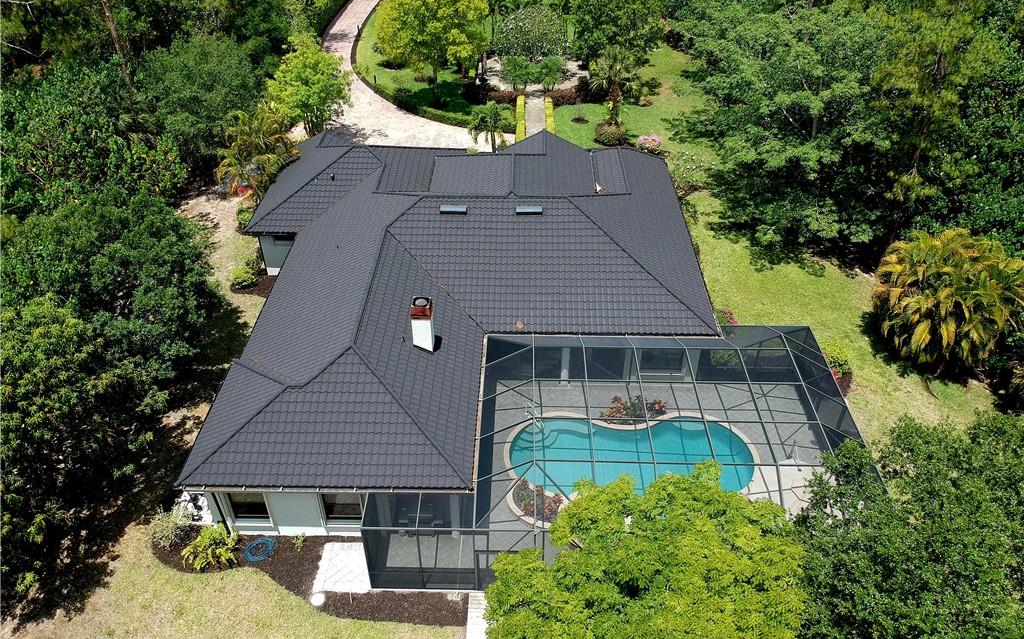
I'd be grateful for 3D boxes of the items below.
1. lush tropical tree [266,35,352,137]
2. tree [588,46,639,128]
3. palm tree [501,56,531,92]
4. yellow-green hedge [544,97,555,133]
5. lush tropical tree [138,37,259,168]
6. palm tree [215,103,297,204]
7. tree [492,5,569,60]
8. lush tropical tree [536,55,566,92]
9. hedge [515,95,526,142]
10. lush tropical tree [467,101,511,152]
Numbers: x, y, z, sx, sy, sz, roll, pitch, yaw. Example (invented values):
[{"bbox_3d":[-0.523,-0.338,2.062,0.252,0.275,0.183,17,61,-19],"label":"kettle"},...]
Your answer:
[{"bbox_3d":[-14.000,-16.050,51.800,5.800,7.700,5.800,1,38,1],"label":"lush tropical tree"},{"bbox_3d":[7.470,-17.200,54.600,3.800,5.900,3.800,1,38,1],"label":"tree"},{"bbox_3d":[0.370,-19.950,60.300,2.600,3.000,2.600,1,38,1],"label":"palm tree"},{"bbox_3d":[2.855,-15.300,56.367,0.620,0.660,7.400,1,38,1],"label":"yellow-green hedge"},{"bbox_3d":[-18.348,-12.628,43.950,6.400,8.000,6.400,1,39,1],"label":"lush tropical tree"},{"bbox_3d":[-16.600,-11.450,48.100,5.000,5.100,5.000,1,38,1],"label":"palm tree"},{"bbox_3d":[1.730,-25.300,65.700,6.500,4.700,6.500,1,38,1],"label":"tree"},{"bbox_3d":[2.796,-18.196,55.041,2.250,2.650,2.250,1,39,1],"label":"lush tropical tree"},{"bbox_3d":[0.601,-13.529,50.897,0.650,0.650,8.600,1,39,1],"label":"hedge"},{"bbox_3d":[-1.414,-12.004,46.768,2.800,3.500,2.800,1,39,1],"label":"lush tropical tree"}]

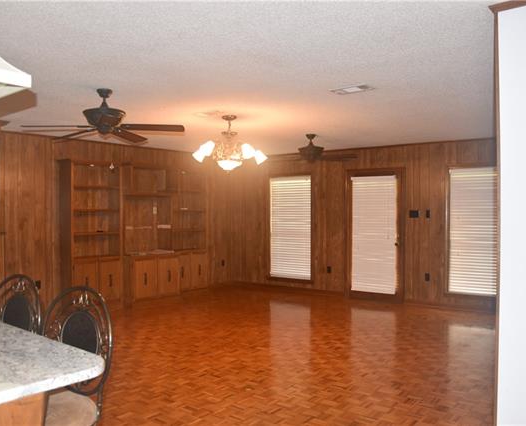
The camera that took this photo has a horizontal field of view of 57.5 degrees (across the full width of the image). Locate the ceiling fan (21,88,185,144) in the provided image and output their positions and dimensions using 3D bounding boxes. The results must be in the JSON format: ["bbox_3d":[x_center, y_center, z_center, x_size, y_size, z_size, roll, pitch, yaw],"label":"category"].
[{"bbox_3d":[-1.333,-0.852,4.042,1.350,0.380,1.300,0,1,-18],"label":"ceiling fan"}]

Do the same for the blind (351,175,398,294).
[{"bbox_3d":[1.772,0.351,7.676,0.752,1.843,0.060,0,1,35],"label":"blind"}]

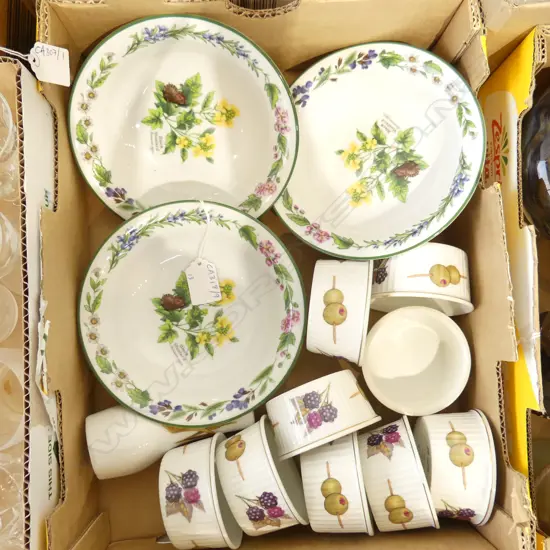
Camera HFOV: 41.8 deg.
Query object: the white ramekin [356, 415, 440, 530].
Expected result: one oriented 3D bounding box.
[{"bbox_3d":[0.089,0.150,0.534,0.042,0.085,0.085,-17,90,10],"label":"white ramekin"}]

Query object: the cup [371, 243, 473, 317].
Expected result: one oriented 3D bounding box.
[{"bbox_3d":[0.111,0.004,0.553,0.085,0.085,0.042,7,77,0],"label":"cup"}]

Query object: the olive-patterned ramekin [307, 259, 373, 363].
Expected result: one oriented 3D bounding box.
[{"bbox_3d":[0.050,0.025,0.544,0.042,0.085,0.085,7,90,10],"label":"olive-patterned ramekin"}]

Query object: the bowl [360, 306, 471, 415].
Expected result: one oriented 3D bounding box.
[{"bbox_3d":[0.109,0.068,0.572,0.084,0.043,0.084,0,84,1],"label":"bowl"}]

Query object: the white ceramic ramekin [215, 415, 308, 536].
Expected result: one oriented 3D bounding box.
[{"bbox_3d":[-0.010,0.152,0.536,0.042,0.085,0.085,-25,90,7],"label":"white ceramic ramekin"}]

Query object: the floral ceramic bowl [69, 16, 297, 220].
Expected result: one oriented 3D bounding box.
[{"bbox_3d":[-0.065,-0.111,0.542,0.166,0.047,0.166,2,116,4],"label":"floral ceramic bowl"}]

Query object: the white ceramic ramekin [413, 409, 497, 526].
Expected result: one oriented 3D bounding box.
[{"bbox_3d":[0.127,0.139,0.526,0.042,0.085,0.085,2,90,0],"label":"white ceramic ramekin"}]

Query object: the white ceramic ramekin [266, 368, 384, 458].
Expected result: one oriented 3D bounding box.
[{"bbox_3d":[0.035,0.108,0.561,0.086,0.086,0.043,-23,76,0],"label":"white ceramic ramekin"}]

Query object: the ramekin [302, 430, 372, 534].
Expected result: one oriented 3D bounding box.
[{"bbox_3d":[0.045,0.150,0.528,0.042,0.085,0.085,-10,90,6],"label":"ramekin"}]

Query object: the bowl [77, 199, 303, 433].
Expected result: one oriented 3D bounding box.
[{"bbox_3d":[-0.061,0.029,0.552,0.166,0.047,0.166,0,87,-2],"label":"bowl"}]

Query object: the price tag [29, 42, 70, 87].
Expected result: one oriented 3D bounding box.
[{"bbox_3d":[-0.136,-0.127,0.435,0.031,0.001,0.023,-2,94,-37],"label":"price tag"}]

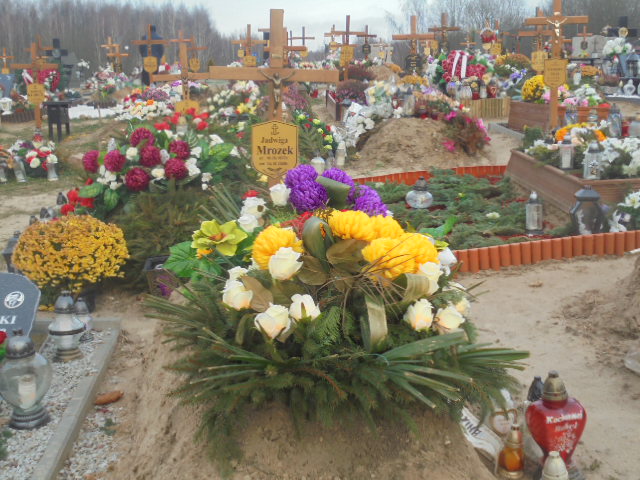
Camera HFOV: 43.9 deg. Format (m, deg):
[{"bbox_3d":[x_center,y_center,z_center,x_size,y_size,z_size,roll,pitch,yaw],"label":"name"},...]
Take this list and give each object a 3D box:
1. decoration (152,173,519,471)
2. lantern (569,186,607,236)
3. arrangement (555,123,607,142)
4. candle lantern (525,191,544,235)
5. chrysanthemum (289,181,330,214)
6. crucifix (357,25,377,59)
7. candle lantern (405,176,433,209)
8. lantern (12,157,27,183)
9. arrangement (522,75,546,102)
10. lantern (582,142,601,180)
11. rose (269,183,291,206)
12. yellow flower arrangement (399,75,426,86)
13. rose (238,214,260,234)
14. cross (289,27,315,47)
[{"bbox_3d":[0.056,0.201,2.550,1.080,0.600,0.900,-2,14,-3],"label":"decoration"},{"bbox_3d":[1.709,-0.170,5.050,0.220,0.356,0.220,0,13,0],"label":"lantern"},{"bbox_3d":[2.490,-1.018,7.600,0.490,0.203,0.300,0,13,0],"label":"arrangement"},{"bbox_3d":[1.514,-0.194,5.600,0.120,0.315,0.120,0,14,0],"label":"candle lantern"},{"bbox_3d":[-0.042,-0.159,2.900,0.145,0.120,0.140,-2,14,0],"label":"chrysanthemum"},{"bbox_3d":[1.389,-5.720,23.500,0.600,1.300,0.070,-1,15,-5],"label":"crucifix"},{"bbox_3d":[0.808,-0.388,6.500,0.225,0.265,0.225,-2,14,0],"label":"candle lantern"},{"bbox_3d":[-3.132,-0.731,8.300,0.105,0.270,0.105,-2,14,0],"label":"lantern"},{"bbox_3d":[2.859,-1.987,10.500,0.370,0.365,0.370,0,13,0],"label":"arrangement"},{"bbox_3d":[2.117,-0.612,6.200,0.130,0.300,0.130,0,14,0],"label":"lantern"},{"bbox_3d":[-0.138,-0.153,2.700,0.075,0.079,0.075,0,13,0],"label":"rose"},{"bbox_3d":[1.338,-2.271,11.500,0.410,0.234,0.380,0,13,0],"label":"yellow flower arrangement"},{"bbox_3d":[-0.260,-0.059,2.850,0.080,0.070,0.080,0,14,6],"label":"rose"},{"bbox_3d":[-0.528,-5.600,24.000,0.740,1.700,0.090,0,14,6],"label":"cross"}]

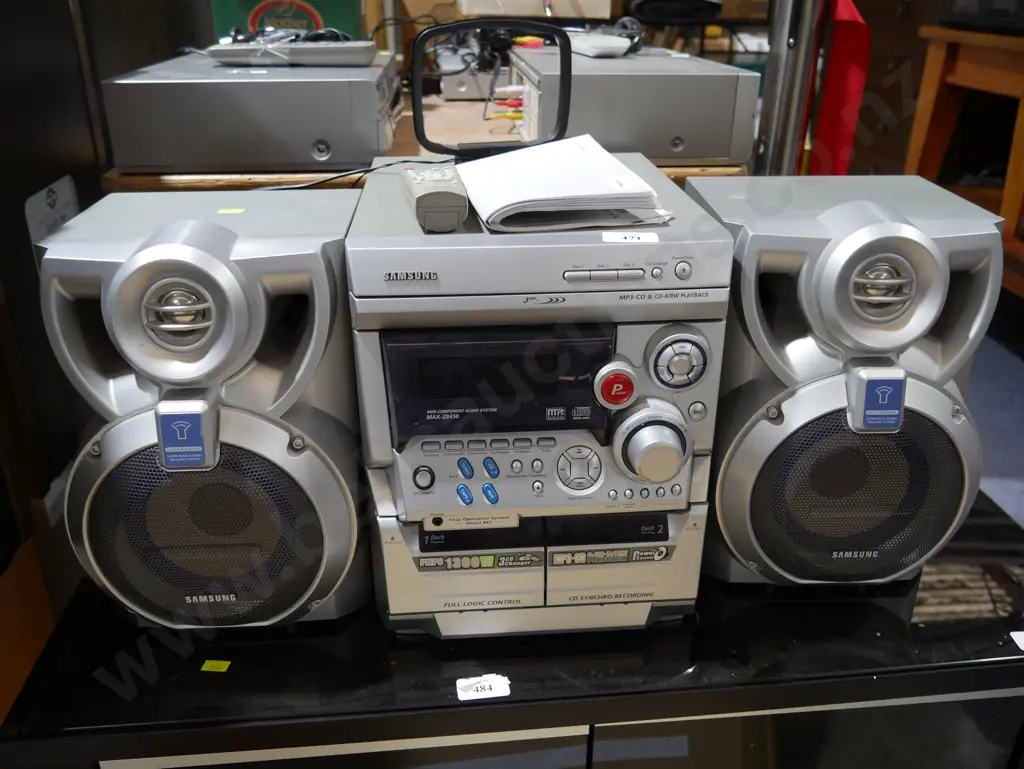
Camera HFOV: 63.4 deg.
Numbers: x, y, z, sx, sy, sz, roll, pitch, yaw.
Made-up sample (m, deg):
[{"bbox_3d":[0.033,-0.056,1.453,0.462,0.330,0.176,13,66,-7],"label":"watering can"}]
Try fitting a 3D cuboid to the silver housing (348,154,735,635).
[{"bbox_3d":[0.012,-0.008,0.748,0.269,0.325,0.316,-2,27,-4],"label":"silver housing"}]

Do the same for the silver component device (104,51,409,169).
[{"bbox_3d":[-0.318,-0.383,1.125,0.300,0.098,0.419,-2,26,-4],"label":"silver component device"}]

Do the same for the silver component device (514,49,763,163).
[{"bbox_3d":[0.141,-0.402,1.165,0.258,0.103,0.424,-2,26,-5],"label":"silver component device"}]

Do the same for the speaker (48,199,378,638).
[{"bbox_3d":[-0.228,0.018,0.696,0.214,0.319,0.188,-2,27,-3],"label":"speaker"}]

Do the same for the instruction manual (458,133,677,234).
[{"bbox_3d":[0.030,-0.170,0.679,0.145,0.030,0.200,-6,27,-11],"label":"instruction manual"}]

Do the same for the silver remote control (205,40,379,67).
[{"bbox_3d":[-0.278,-0.419,1.055,0.215,0.026,0.055,0,26,1],"label":"silver remote control"}]

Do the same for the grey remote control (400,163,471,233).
[{"bbox_3d":[-0.066,-0.156,0.656,0.043,0.027,0.165,-5,27,-10],"label":"grey remote control"}]

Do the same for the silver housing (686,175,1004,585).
[{"bbox_3d":[0.267,-0.005,0.743,0.214,0.319,0.191,-1,27,-2],"label":"silver housing"}]

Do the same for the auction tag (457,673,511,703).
[{"bbox_3d":[-0.022,0.233,0.637,0.038,0.002,0.022,-2,26,-4],"label":"auction tag"}]

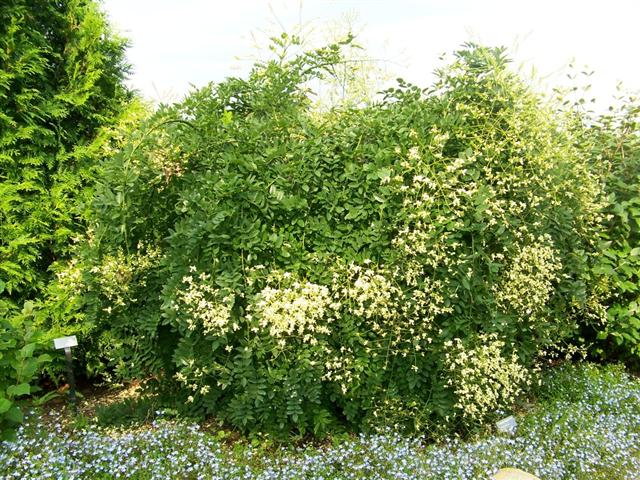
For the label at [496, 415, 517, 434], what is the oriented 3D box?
[{"bbox_3d":[0.910,0.899,3.150,0.090,0.056,0.010,-23,-29,-5],"label":"label"}]

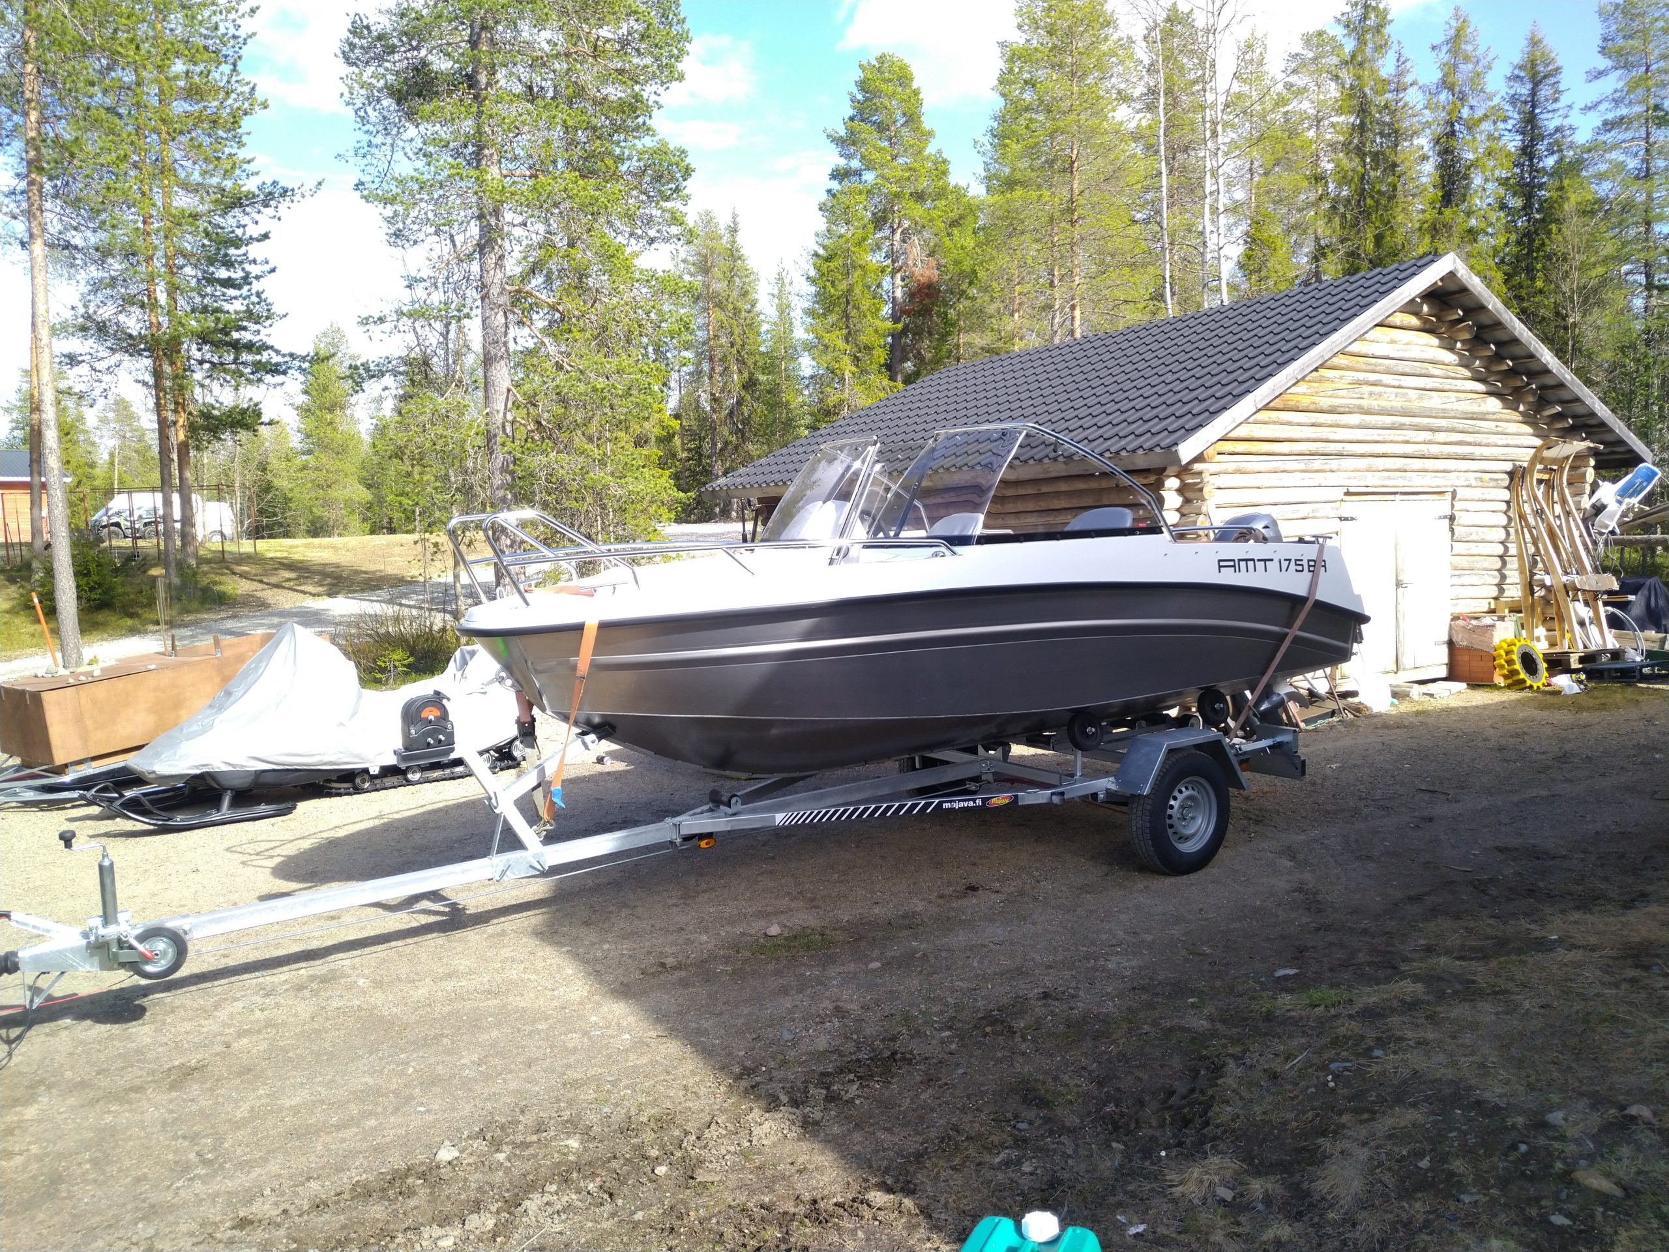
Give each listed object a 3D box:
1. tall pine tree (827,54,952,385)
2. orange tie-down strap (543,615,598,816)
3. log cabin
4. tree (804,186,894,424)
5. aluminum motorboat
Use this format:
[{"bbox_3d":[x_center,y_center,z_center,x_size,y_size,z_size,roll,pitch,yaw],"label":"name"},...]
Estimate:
[{"bbox_3d":[1.786,-8.509,32.092,3.600,15.440,3.600,-1,4,0],"label":"tall pine tree"},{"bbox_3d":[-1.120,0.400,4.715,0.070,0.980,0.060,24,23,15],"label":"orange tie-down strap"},{"bbox_3d":[4.750,-2.030,16.200,9.600,4.650,9.000,-4,5,-34],"label":"log cabin"},{"bbox_3d":[0.465,-5.338,26.386,2.200,10.050,2.200,-1,4,0],"label":"tree"},{"bbox_3d":[0.690,-0.170,6.200,5.500,1.800,2.050,-4,5,-33],"label":"aluminum motorboat"}]

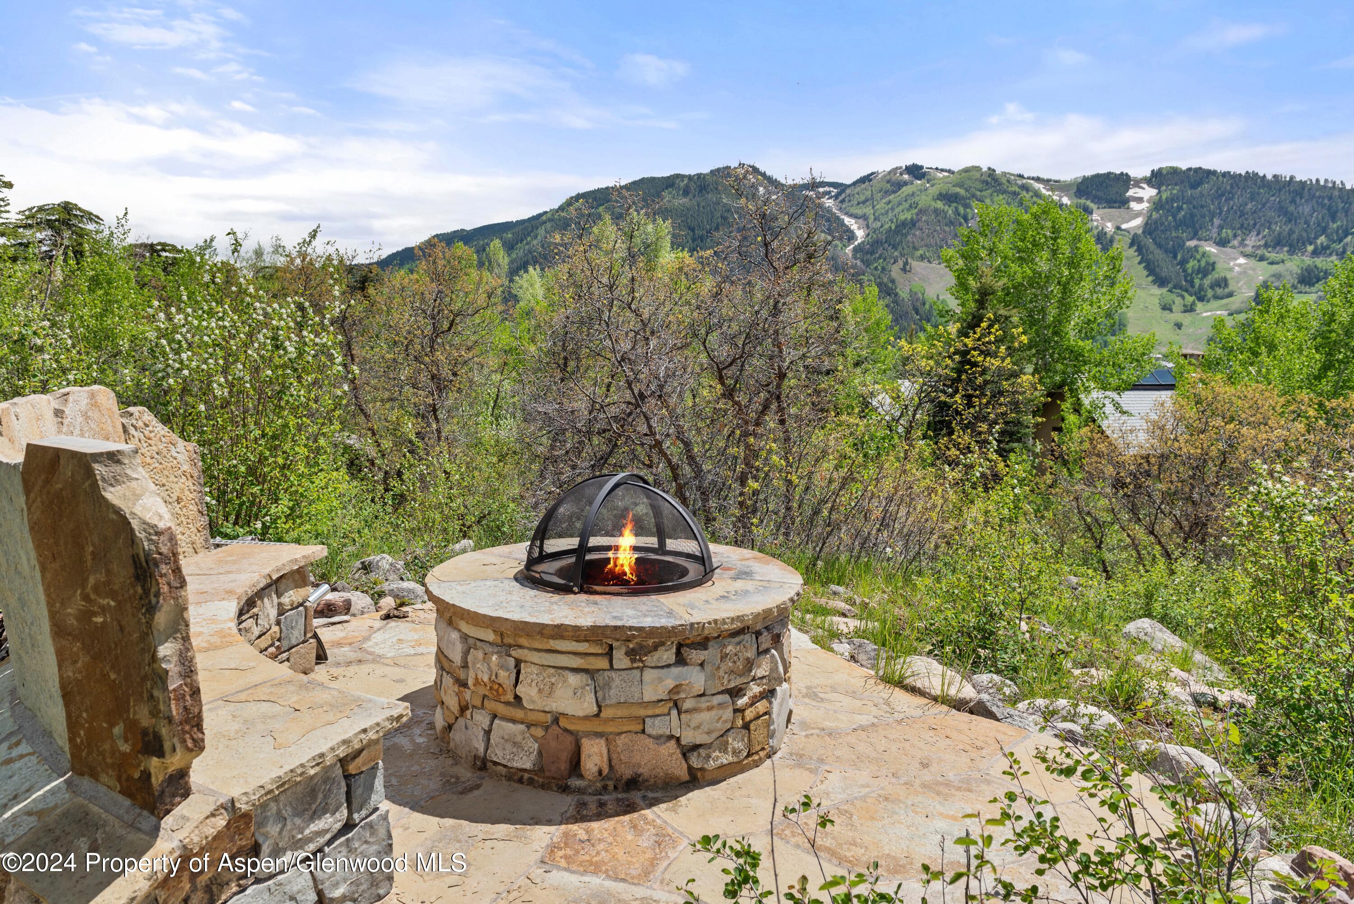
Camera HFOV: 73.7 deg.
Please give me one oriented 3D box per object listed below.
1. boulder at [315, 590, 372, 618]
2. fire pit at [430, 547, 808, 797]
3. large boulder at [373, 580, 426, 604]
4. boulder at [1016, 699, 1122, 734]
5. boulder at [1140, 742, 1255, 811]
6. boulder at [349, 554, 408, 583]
[{"bbox_3d":[-1.855,0.840,5.090,0.340,0.160,0.250,1,6,0],"label":"boulder"},{"bbox_3d":[-0.246,0.787,3.728,1.500,0.587,1.500,1,6,0],"label":"fire pit"},{"bbox_3d":[-1.640,0.826,5.390,0.330,0.140,0.250,1,6,0],"label":"large boulder"},{"bbox_3d":[1.655,1.091,3.780,0.430,0.120,0.260,4,6,23],"label":"boulder"},{"bbox_3d":[1.814,1.122,3.090,0.260,0.180,0.420,-4,8,-44],"label":"boulder"},{"bbox_3d":[-1.963,0.755,5.936,0.390,0.200,0.300,1,6,0],"label":"boulder"}]

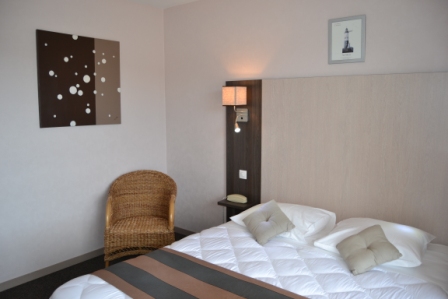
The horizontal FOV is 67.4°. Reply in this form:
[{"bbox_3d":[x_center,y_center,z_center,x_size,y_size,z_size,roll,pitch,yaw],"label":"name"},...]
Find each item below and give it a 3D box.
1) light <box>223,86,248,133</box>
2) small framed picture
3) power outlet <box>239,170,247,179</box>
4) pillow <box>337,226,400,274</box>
[{"bbox_3d":[0.103,-0.353,2.974,0.150,0.402,0.200,7,10,39],"label":"light"},{"bbox_3d":[0.882,-0.786,2.426,0.265,0.320,0.020,7,10,39],"label":"small framed picture"},{"bbox_3d":[0.176,0.234,3.121,0.081,0.081,0.012,7,10,39],"label":"power outlet"},{"bbox_3d":[0.796,0.552,1.852,0.280,0.100,0.280,-29,16,8],"label":"pillow"}]

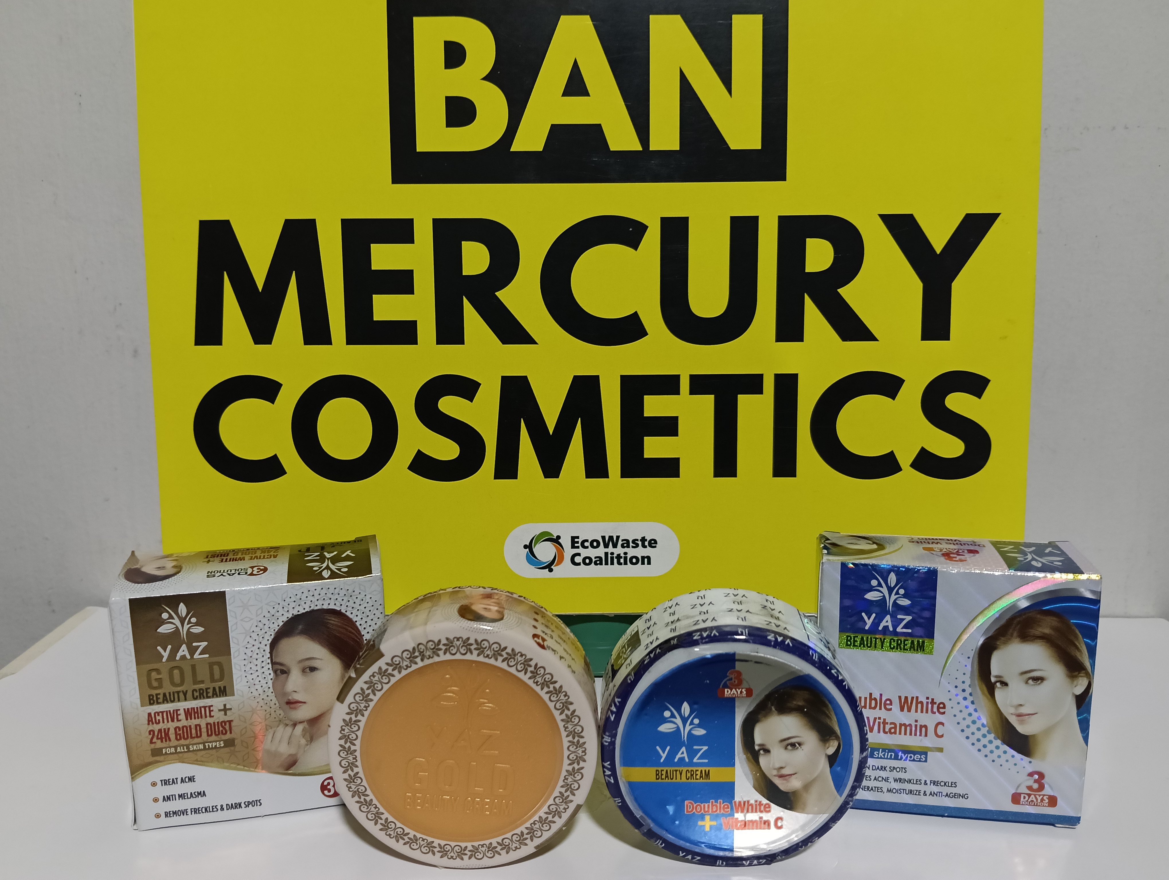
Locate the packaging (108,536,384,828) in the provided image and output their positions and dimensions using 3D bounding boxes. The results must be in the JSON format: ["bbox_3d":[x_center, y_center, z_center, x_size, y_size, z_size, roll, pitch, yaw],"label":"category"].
[{"bbox_3d":[-0.090,0.068,0.260,0.067,0.067,0.029,-3,12,-11],"label":"packaging"}]

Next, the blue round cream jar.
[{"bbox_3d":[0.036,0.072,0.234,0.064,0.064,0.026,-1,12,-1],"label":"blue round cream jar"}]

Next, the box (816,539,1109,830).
[{"bbox_3d":[0.099,0.064,0.253,0.068,0.069,0.028,1,12,11],"label":"box"}]

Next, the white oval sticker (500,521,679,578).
[{"bbox_3d":[0.003,0.040,0.332,0.064,0.021,0.001,0,6,1],"label":"white oval sticker"}]

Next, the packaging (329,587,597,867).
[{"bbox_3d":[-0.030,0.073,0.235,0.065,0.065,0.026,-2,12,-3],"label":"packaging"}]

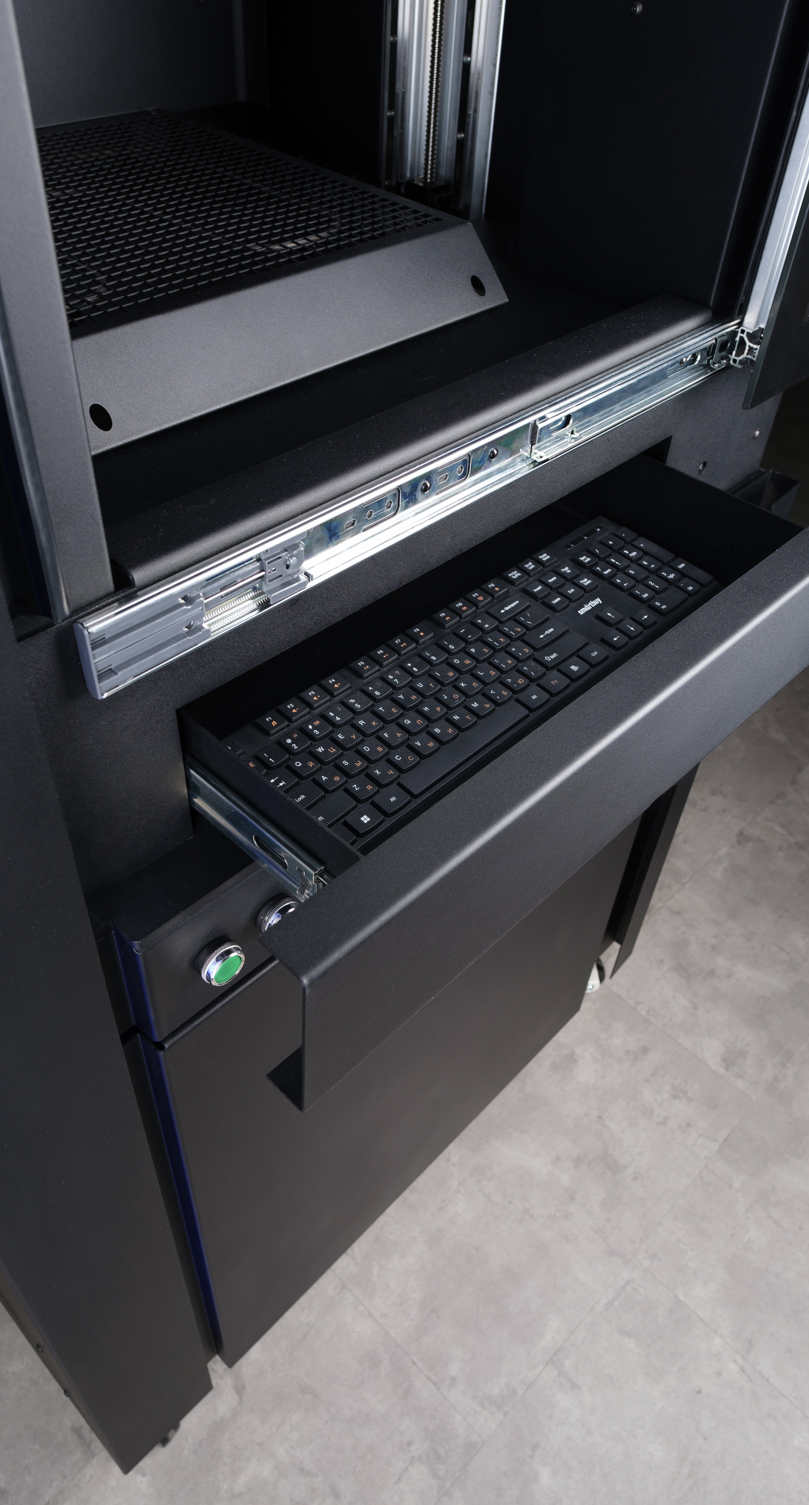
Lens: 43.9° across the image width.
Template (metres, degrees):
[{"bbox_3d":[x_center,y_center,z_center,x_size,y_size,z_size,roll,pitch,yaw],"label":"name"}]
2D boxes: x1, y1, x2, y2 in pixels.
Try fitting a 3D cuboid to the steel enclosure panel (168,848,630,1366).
[{"bbox_3d":[0.044,0.294,1.131,0.032,0.744,0.694,35,52,28],"label":"steel enclosure panel"}]

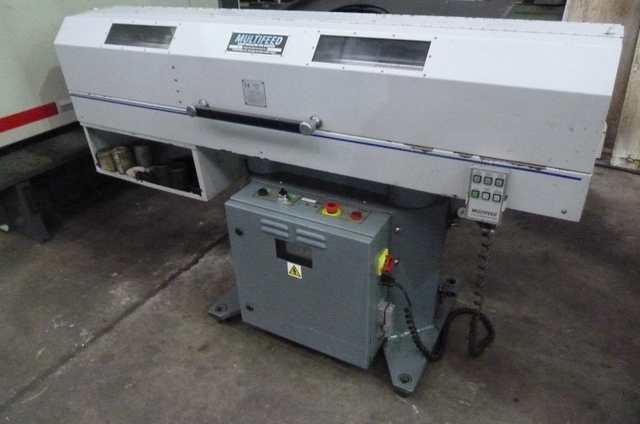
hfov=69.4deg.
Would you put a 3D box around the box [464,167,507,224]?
[{"bbox_3d":[0.417,-0.048,1.147,0.082,0.140,0.045,13,34,24],"label":"box"}]

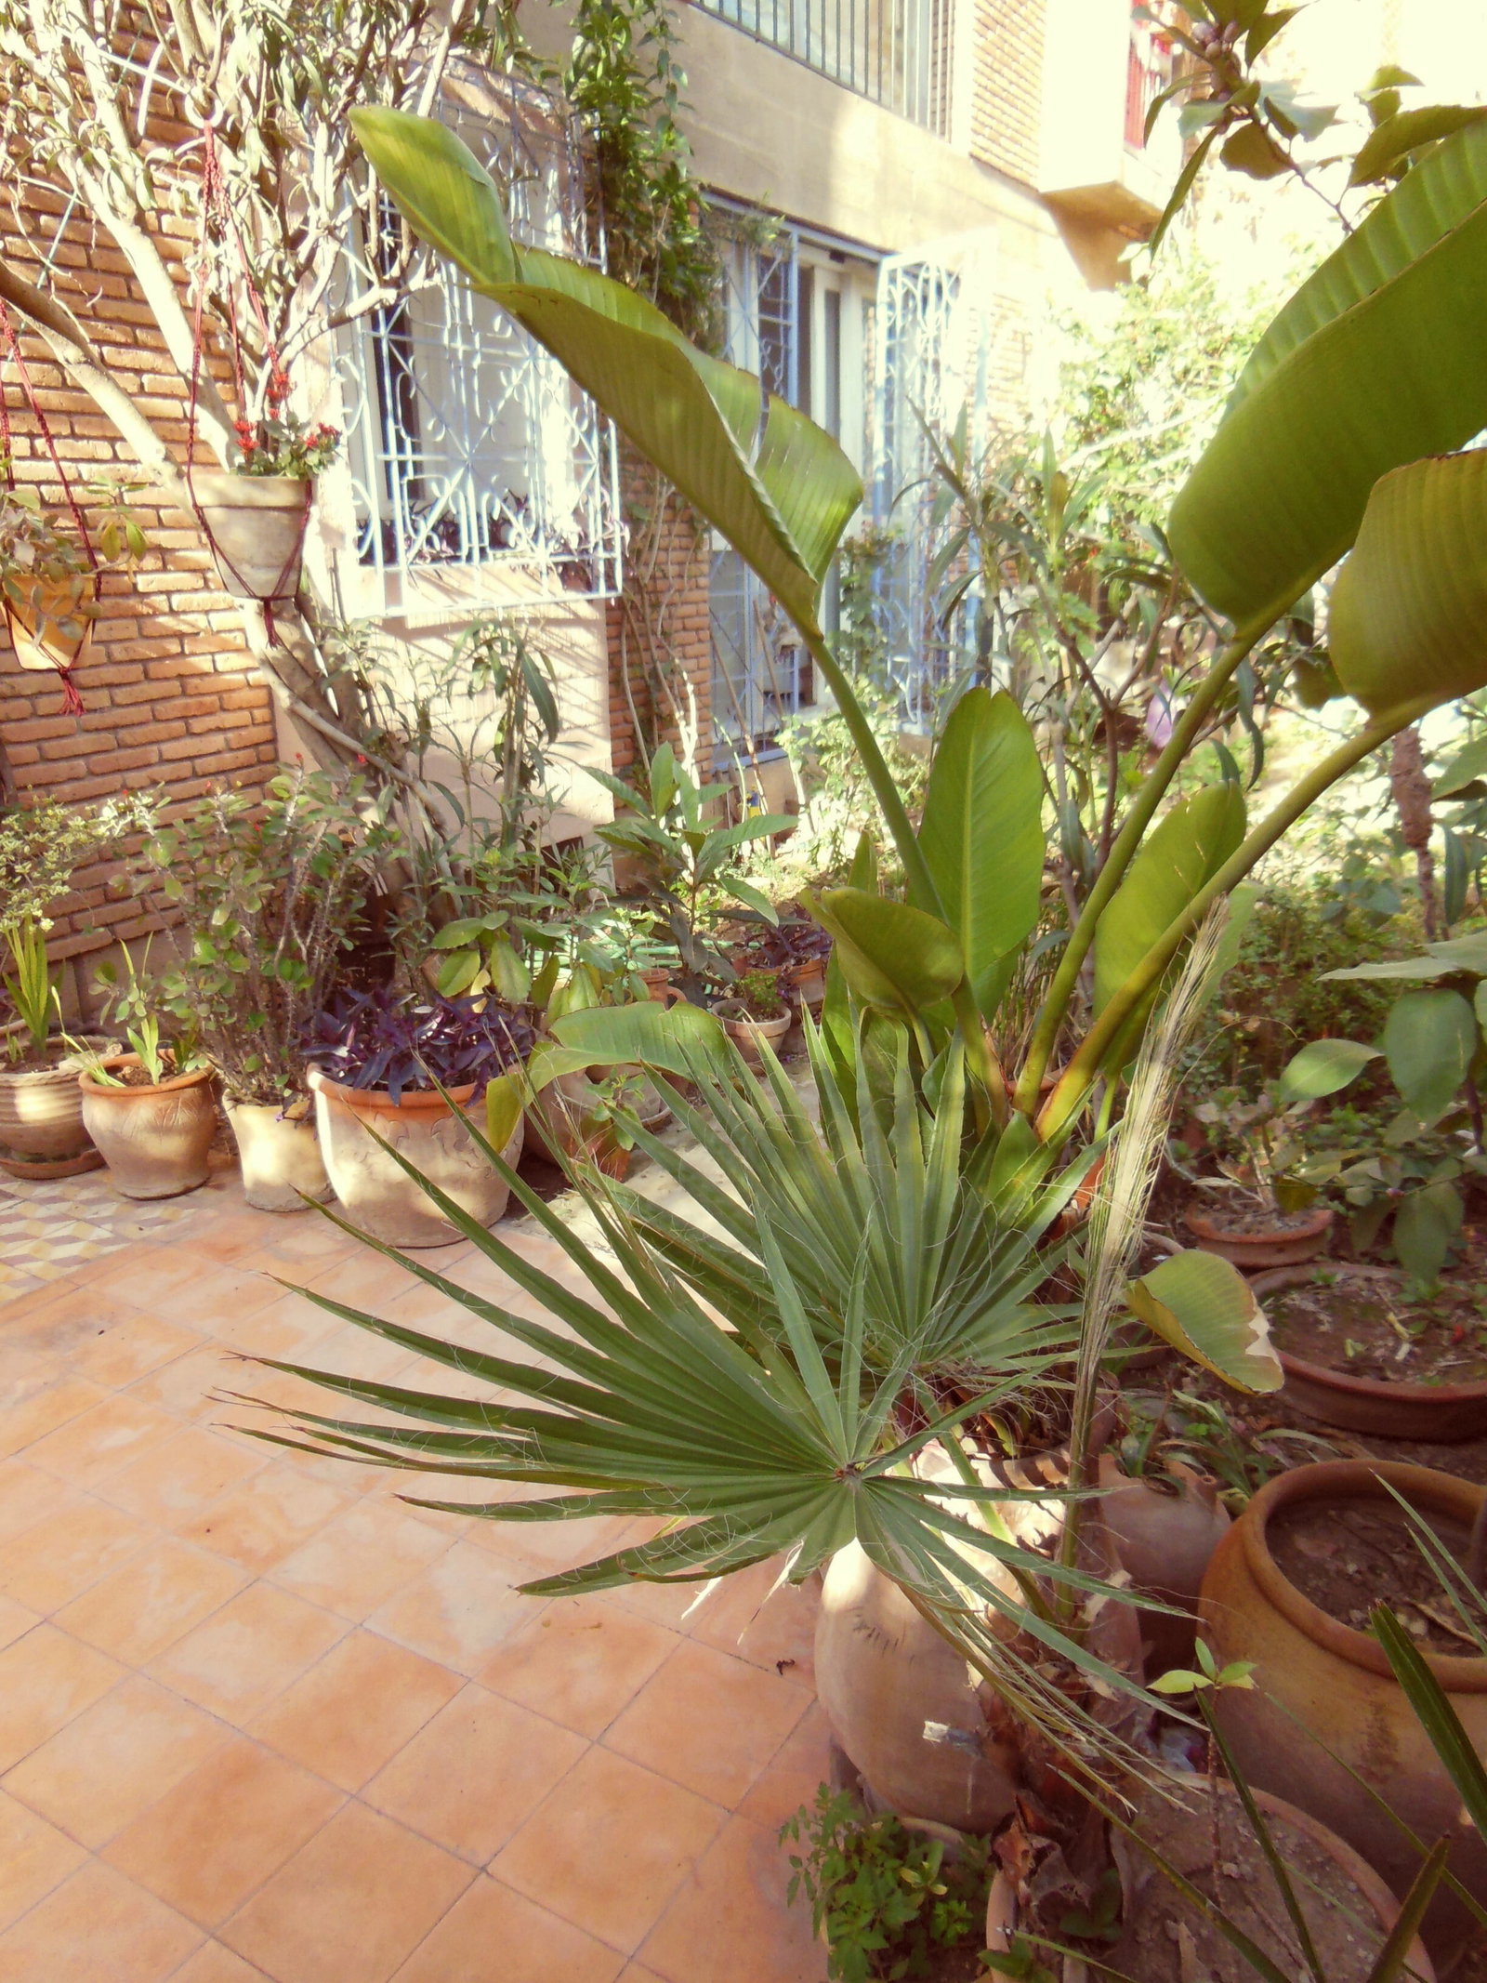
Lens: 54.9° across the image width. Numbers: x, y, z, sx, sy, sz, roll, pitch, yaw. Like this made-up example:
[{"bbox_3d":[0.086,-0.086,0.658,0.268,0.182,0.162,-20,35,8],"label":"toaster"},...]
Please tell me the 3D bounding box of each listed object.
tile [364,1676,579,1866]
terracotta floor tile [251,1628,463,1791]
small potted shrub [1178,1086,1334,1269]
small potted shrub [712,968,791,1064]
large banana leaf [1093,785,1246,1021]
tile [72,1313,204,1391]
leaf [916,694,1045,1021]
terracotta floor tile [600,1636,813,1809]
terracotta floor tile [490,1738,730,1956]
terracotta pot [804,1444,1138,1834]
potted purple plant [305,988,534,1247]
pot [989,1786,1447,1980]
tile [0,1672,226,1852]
[{"bbox_3d":[-0.315,0.928,1.698,0.199,0.015,0.199,8,21,31],"label":"tile"},{"bbox_3d":[-0.489,0.913,1.819,0.200,0.014,0.200,8,21,31],"label":"terracotta floor tile"},{"bbox_3d":[0.985,0.335,2.704,0.300,0.310,0.300,4,19,20],"label":"small potted shrub"},{"bbox_3d":[0.026,0.068,3.894,0.215,0.245,0.215,-2,17,0],"label":"small potted shrub"},{"bbox_3d":[0.727,-0.135,2.420,0.240,0.480,0.120,19,16,-7],"label":"large banana leaf"},{"bbox_3d":[-1.130,0.671,2.654,0.200,0.014,0.200,8,21,31],"label":"tile"},{"bbox_3d":[0.435,-0.251,2.620,0.235,0.600,0.130,1,17,9],"label":"leaf"},{"bbox_3d":[-0.044,0.905,1.774,0.200,0.014,0.200,8,21,31],"label":"terracotta floor tile"},{"bbox_3d":[-0.146,0.951,1.594,0.199,0.015,0.199,8,21,31],"label":"terracotta floor tile"},{"bbox_3d":[0.266,0.735,1.639,0.368,0.365,0.368,-2,17,1],"label":"terracotta pot"},{"bbox_3d":[-0.691,0.252,3.050,0.480,0.490,0.480,-7,18,-13],"label":"potted purple plant"},{"bbox_3d":[0.378,0.898,1.184,0.346,0.280,0.346,-2,17,1],"label":"pot"},{"bbox_3d":[-0.765,0.946,1.761,0.200,0.014,0.200,8,21,31],"label":"tile"}]

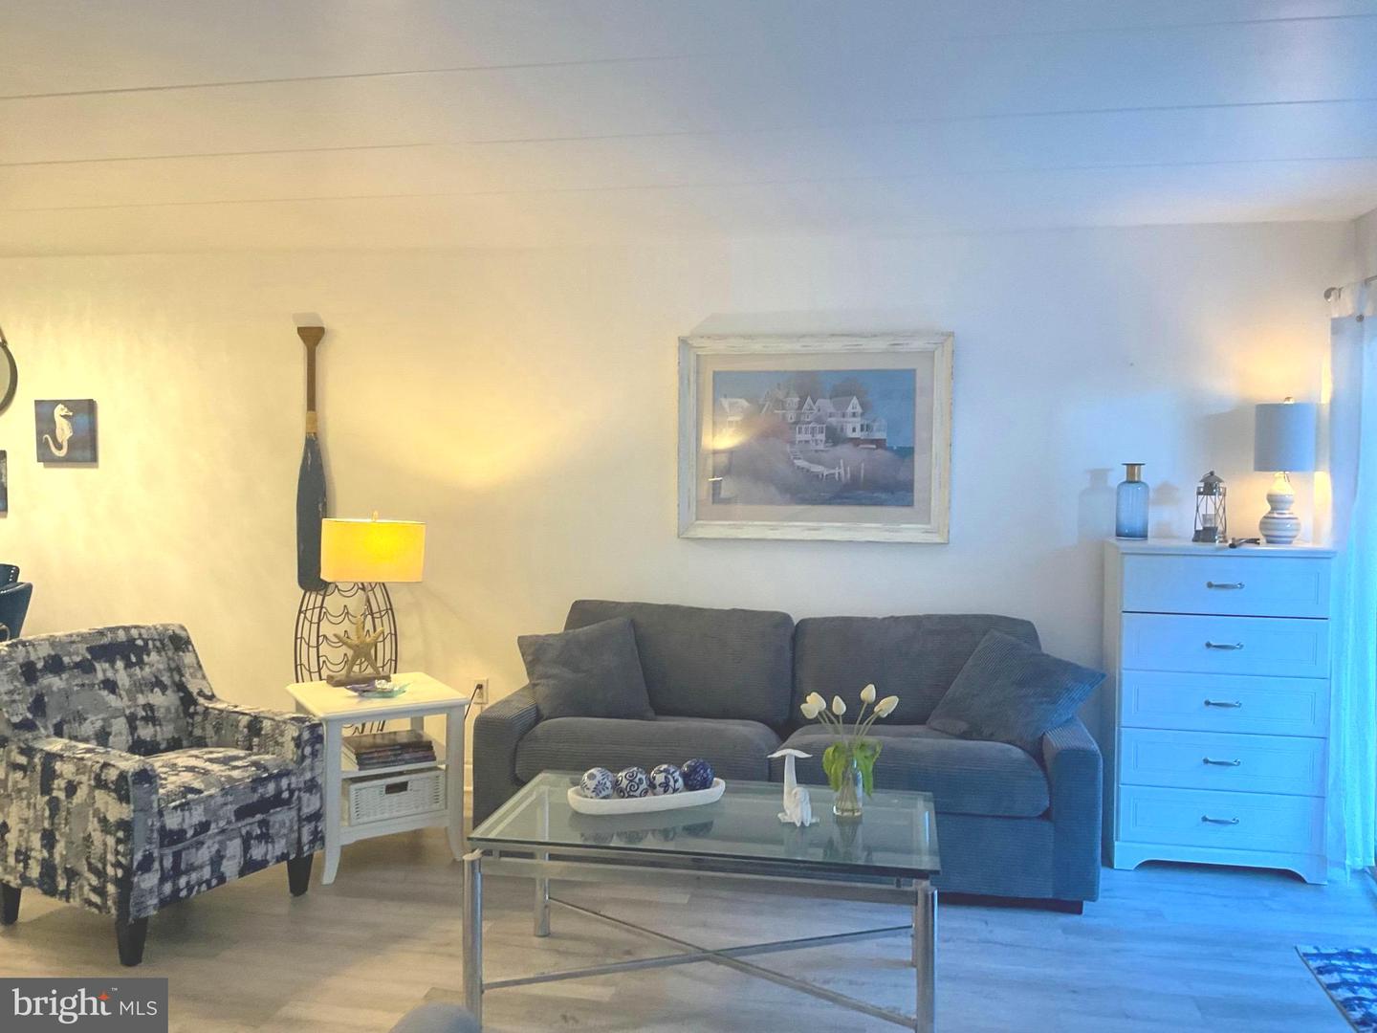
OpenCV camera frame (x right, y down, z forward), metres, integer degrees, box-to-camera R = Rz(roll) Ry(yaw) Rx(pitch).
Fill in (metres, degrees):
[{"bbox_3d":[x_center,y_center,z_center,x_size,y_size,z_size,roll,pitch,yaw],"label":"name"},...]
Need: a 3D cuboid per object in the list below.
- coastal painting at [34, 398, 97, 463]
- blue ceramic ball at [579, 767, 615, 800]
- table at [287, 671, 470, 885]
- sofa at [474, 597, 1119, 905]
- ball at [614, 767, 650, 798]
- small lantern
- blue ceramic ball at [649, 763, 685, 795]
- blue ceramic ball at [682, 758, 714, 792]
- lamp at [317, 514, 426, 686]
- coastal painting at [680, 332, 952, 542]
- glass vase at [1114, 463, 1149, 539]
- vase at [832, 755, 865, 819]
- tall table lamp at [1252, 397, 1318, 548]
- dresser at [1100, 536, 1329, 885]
[{"bbox_3d":[-2.985,-0.407,5.535,0.295,0.297,0.037,1,3,11],"label":"coastal painting"},{"bbox_3d":[-0.259,0.756,3.272,0.099,0.099,0.099,0,2,0],"label":"blue ceramic ball"},{"bbox_3d":[-1.206,0.976,4.441,0.550,0.603,0.607,-1,3,-30],"label":"table"},{"bbox_3d":[0.369,0.826,4.391,2.151,0.929,0.930,1,2,10],"label":"sofa"},{"bbox_3d":[-0.164,0.780,3.377,0.098,0.098,0.098,0,3,0],"label":"ball"},{"bbox_3d":[1.994,-0.035,4.414,0.126,0.277,0.126,1,3,11],"label":"small lantern"},{"bbox_3d":[-0.063,0.779,3.415,0.098,0.098,0.098,0,3,0],"label":"blue ceramic ball"},{"bbox_3d":[0.029,0.777,3.463,0.098,0.098,0.098,0,3,0],"label":"blue ceramic ball"},{"bbox_3d":[-1.268,0.333,4.639,0.389,0.667,0.222,-1,3,-25],"label":"lamp"},{"bbox_3d":[0.526,-0.331,4.871,1.139,0.865,0.035,1,2,10],"label":"coastal painting"},{"bbox_3d":[1.708,-0.056,4.440,0.126,0.294,0.126,1,2,10],"label":"glass vase"},{"bbox_3d":[0.458,0.767,3.307,0.089,0.164,0.089,1,3,11],"label":"vase"},{"bbox_3d":[2.227,-0.166,4.318,0.232,0.549,0.232,1,2,10],"label":"tall table lamp"},{"bbox_3d":[1.970,0.704,4.369,0.729,1.197,0.414,1,2,10],"label":"dresser"}]

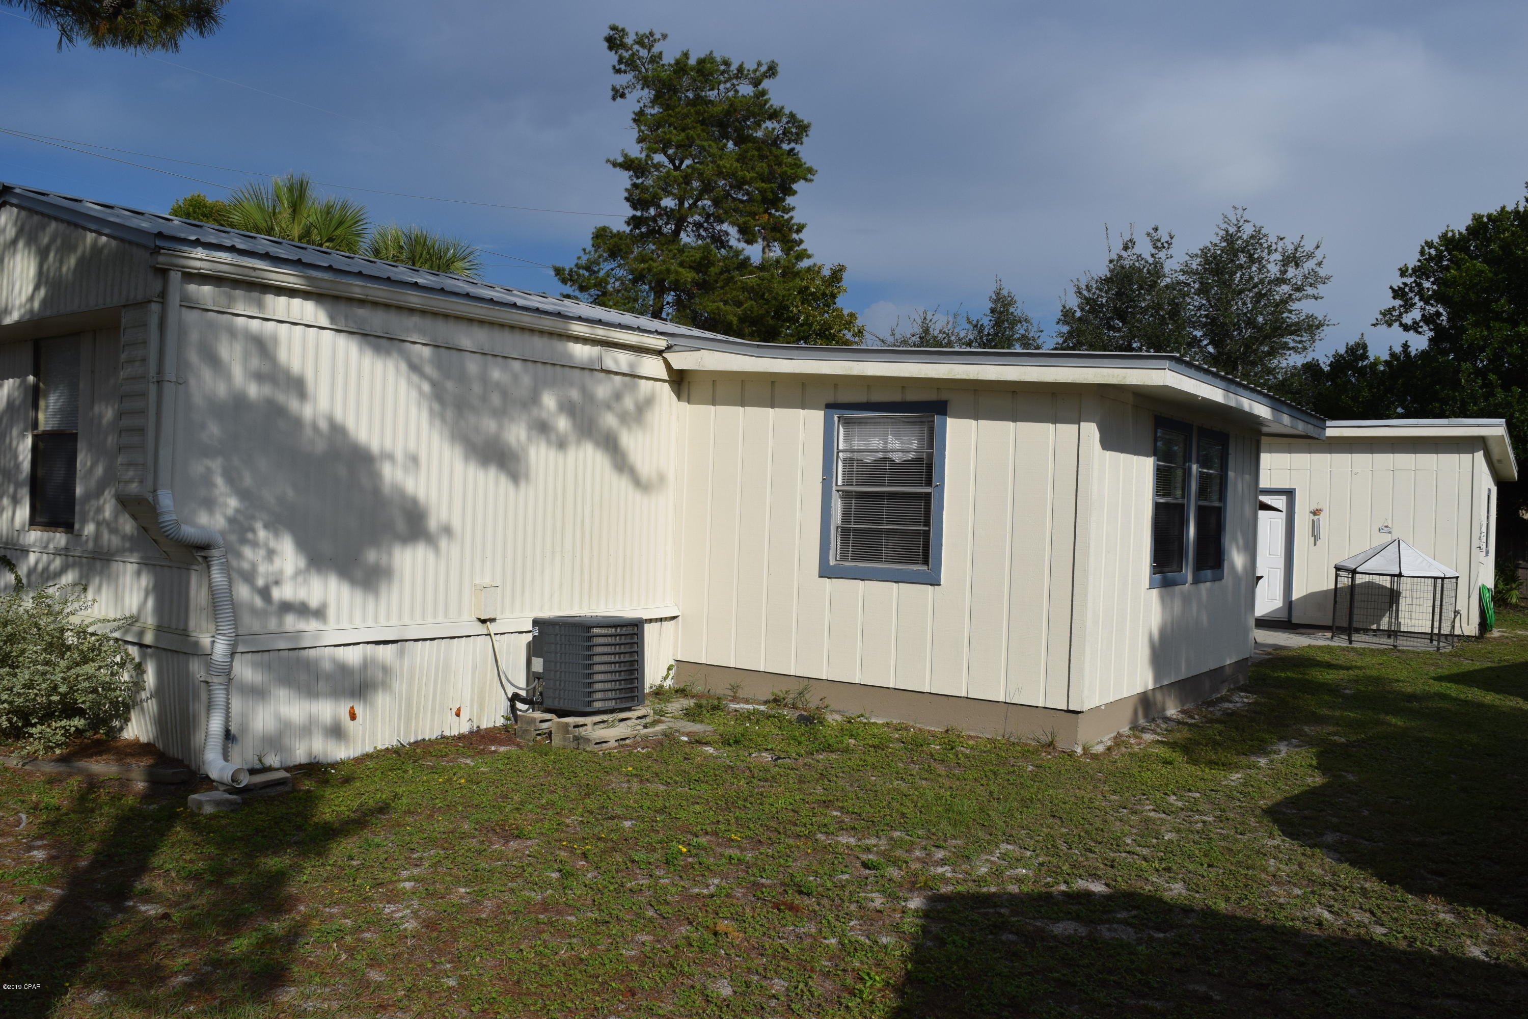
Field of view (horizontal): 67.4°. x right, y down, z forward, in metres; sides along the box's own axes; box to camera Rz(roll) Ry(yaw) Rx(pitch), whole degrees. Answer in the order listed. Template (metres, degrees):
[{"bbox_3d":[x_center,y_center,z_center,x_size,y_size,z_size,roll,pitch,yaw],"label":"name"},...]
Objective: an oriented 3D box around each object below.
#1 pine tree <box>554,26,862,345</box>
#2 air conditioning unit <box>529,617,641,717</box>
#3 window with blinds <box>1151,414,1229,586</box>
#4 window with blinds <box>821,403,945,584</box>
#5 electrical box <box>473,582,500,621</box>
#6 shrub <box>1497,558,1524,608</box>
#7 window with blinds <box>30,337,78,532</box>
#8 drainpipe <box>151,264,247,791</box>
[{"bbox_3d":[-1.038,-4.347,24.498,6.500,11.840,6.000,2,0,-3],"label":"pine tree"},{"bbox_3d":[-1.262,1.094,8.226,0.580,0.610,0.580,2,0,36],"label":"air conditioning unit"},{"bbox_3d":[3.709,-0.028,9.937,0.100,1.370,2.200,2,0,36],"label":"window with blinds"},{"bbox_3d":[0.908,-0.135,8.898,1.090,1.380,0.090,2,0,36],"label":"window with blinds"},{"bbox_3d":[-2.000,0.668,8.257,0.100,0.250,0.140,2,0,36],"label":"electrical box"},{"bbox_3d":[16.733,1.630,25.815,0.850,1.100,0.850,2,0,33],"label":"shrub"},{"bbox_3d":[-4.894,-0.518,7.907,0.730,1.340,0.080,2,0,36],"label":"window with blinds"},{"bbox_3d":[-3.148,0.130,6.470,0.390,2.880,0.500,2,0,36],"label":"drainpipe"}]

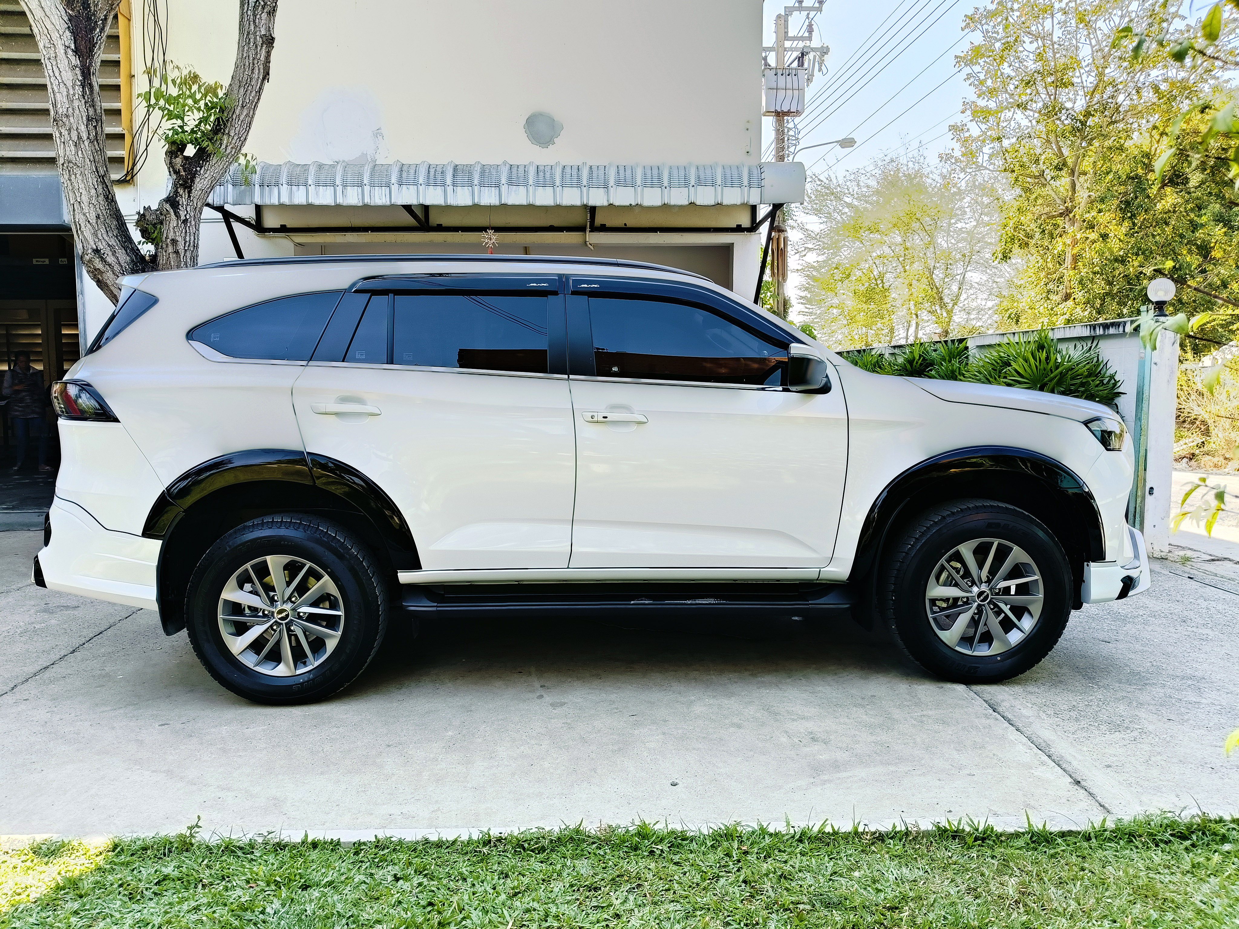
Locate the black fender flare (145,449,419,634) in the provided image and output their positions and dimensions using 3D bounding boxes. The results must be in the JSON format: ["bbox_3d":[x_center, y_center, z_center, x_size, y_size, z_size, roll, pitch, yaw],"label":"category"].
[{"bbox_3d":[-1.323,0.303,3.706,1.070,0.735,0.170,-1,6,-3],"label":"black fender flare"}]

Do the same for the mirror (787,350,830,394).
[{"bbox_3d":[0.725,-0.376,3.628,0.150,0.185,0.240,-1,6,-3],"label":"mirror"}]

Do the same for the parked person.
[{"bbox_3d":[-7.646,-0.699,11.936,0.520,1.540,0.360,-4,6,-37],"label":"parked person"}]

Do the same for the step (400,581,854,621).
[{"bbox_3d":[0.036,0.570,3.829,1.820,0.090,0.200,0,5,-3],"label":"step"}]

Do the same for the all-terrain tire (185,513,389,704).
[{"bbox_3d":[-1.352,0.585,3.809,0.770,0.765,0.265,-1,6,-3],"label":"all-terrain tire"}]

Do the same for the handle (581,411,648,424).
[{"bbox_3d":[-0.019,-0.188,3.672,0.262,0.046,0.050,-1,6,-3],"label":"handle"}]

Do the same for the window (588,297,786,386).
[{"bbox_3d":[0.287,-0.501,3.801,0.819,0.400,0.040,-1,-13,-5],"label":"window"}]

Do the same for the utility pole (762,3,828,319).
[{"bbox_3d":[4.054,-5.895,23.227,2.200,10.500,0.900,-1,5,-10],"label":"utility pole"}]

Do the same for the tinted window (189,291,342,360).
[{"bbox_3d":[-1.407,-0.552,3.701,0.581,0.275,0.090,0,-12,1],"label":"tinted window"}]

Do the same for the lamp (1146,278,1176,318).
[{"bbox_3d":[3.903,-1.202,6.700,0.180,0.285,0.180,0,5,0],"label":"lamp"}]

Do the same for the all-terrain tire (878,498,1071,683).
[{"bbox_3d":[1.501,0.538,3.935,0.770,0.770,0.265,0,5,-3],"label":"all-terrain tire"}]

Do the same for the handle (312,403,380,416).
[{"bbox_3d":[-1.059,-0.215,3.620,0.268,0.046,0.050,-1,6,-3],"label":"handle"}]

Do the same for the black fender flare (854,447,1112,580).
[{"bbox_3d":[1.463,0.204,3.802,0.994,0.526,0.150,0,5,-3],"label":"black fender flare"}]

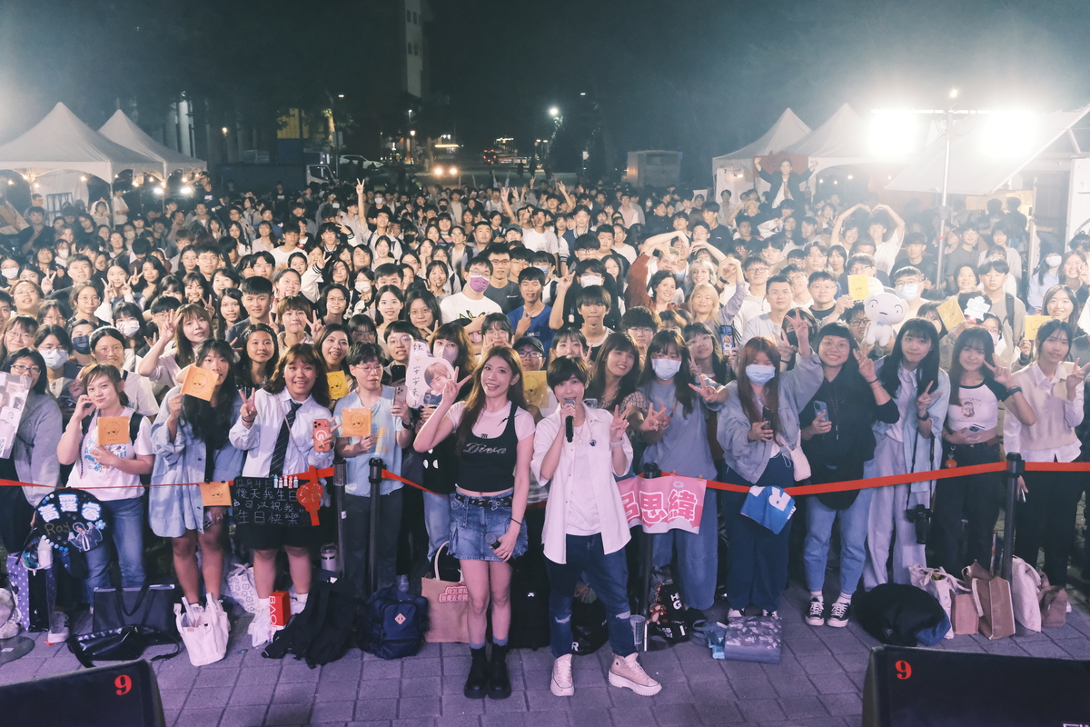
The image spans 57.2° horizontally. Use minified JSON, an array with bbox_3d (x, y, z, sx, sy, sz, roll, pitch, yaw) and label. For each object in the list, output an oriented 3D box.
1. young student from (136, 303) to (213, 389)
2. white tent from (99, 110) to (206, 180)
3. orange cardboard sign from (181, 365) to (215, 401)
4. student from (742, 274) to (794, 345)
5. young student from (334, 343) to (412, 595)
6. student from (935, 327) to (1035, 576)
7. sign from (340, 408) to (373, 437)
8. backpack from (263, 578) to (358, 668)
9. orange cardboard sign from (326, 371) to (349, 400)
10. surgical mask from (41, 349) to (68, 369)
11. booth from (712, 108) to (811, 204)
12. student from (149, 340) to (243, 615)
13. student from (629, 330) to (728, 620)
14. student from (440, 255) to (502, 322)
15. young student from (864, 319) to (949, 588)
[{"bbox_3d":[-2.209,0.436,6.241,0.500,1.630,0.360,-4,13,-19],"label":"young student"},{"bbox_3d":[-9.515,-4.005,22.673,3.000,3.408,3.000,-1,12,-4],"label":"white tent"},{"bbox_3d":[-1.762,0.102,5.100,0.155,0.155,0.012,18,-7,-13],"label":"orange cardboard sign"},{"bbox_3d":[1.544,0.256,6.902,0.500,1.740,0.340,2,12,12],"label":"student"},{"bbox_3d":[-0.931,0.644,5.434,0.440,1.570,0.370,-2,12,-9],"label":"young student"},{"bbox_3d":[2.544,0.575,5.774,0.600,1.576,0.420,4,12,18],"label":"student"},{"bbox_3d":[-0.889,0.279,4.721,0.140,0.142,0.007,-3,5,-11],"label":"sign"},{"bbox_3d":[-1.235,1.292,5.214,0.480,0.400,0.340,-1,12,-5],"label":"backpack"},{"bbox_3d":[-1.104,0.116,5.331,0.105,0.145,0.006,-12,7,-11],"label":"orange cardboard sign"},{"bbox_3d":[-2.655,-0.022,5.402,0.140,0.115,0.080,-6,8,-25],"label":"surgical mask"},{"bbox_3d":[6.222,-4.655,25.728,3.000,3.690,3.000,-2,12,-10],"label":"booth"},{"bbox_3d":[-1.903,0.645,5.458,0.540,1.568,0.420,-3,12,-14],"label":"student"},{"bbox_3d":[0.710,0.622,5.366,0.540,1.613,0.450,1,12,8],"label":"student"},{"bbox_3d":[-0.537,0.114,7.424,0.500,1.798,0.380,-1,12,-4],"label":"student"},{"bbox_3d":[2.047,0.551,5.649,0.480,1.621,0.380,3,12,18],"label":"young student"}]

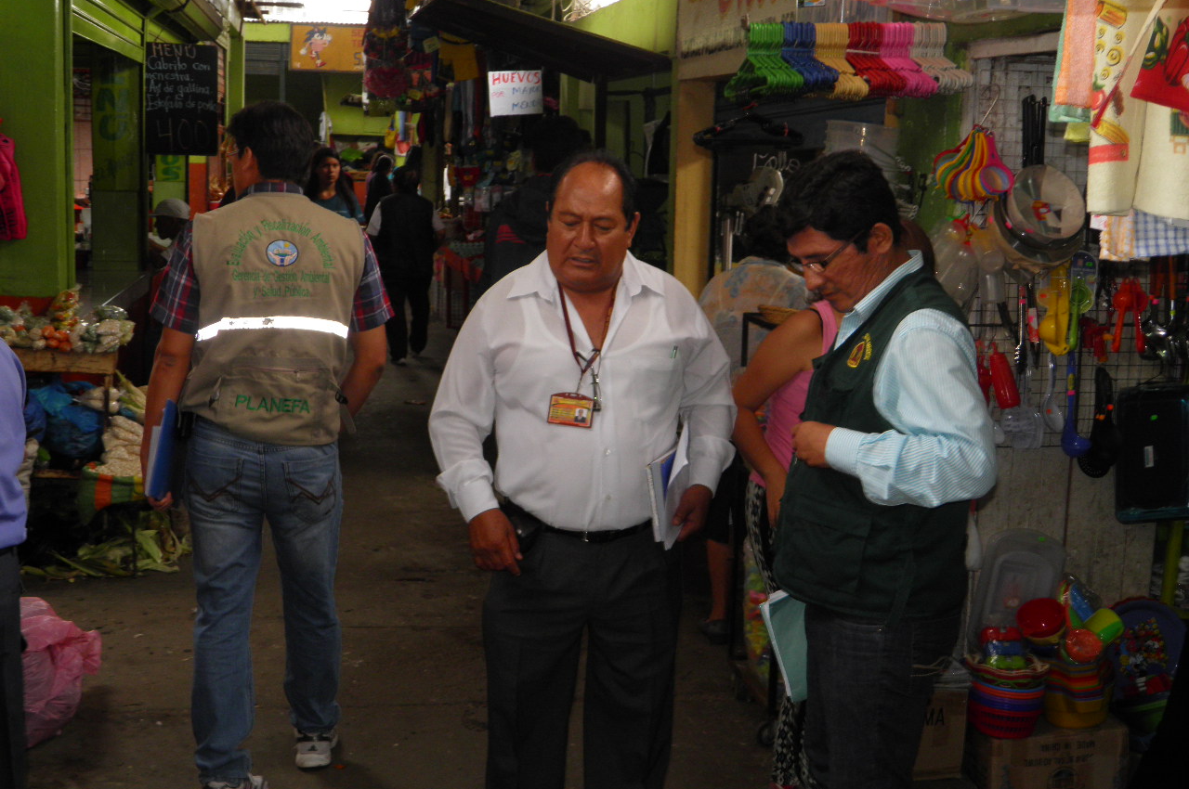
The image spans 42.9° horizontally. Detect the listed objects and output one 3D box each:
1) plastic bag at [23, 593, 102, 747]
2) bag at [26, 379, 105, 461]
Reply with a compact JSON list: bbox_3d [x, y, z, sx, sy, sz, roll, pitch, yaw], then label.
[{"bbox_3d":[-1.484,0.734,4.000,0.340,0.380,0.340,2,9,0],"label":"plastic bag"},{"bbox_3d":[-2.037,0.101,5.750,0.300,0.290,0.290,2,9,0],"label":"bag"}]

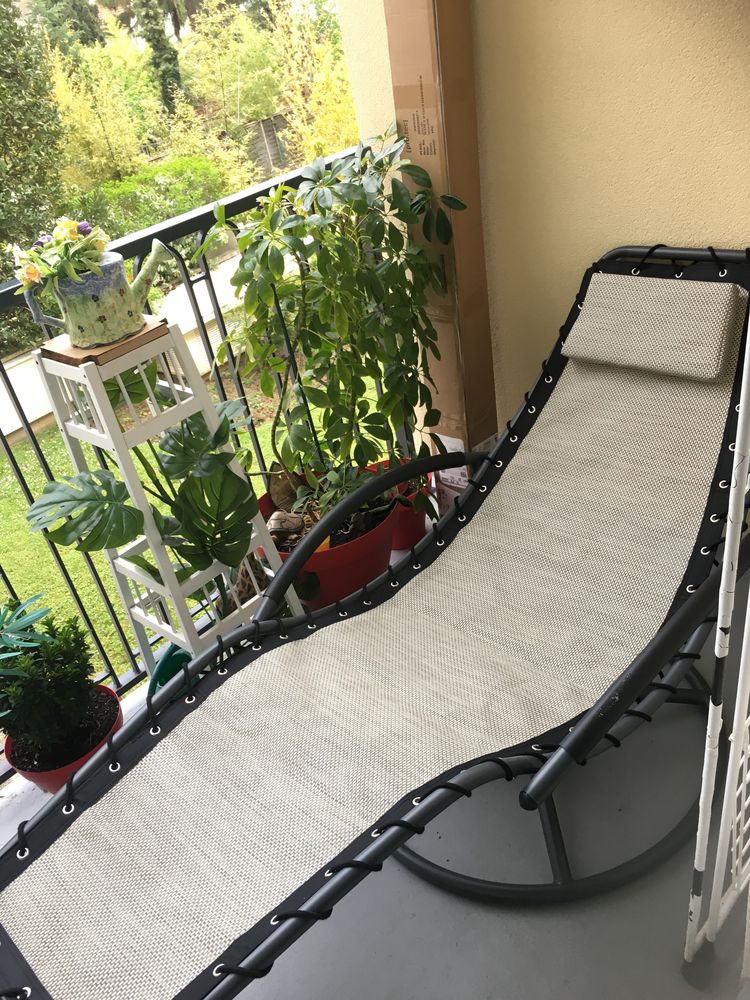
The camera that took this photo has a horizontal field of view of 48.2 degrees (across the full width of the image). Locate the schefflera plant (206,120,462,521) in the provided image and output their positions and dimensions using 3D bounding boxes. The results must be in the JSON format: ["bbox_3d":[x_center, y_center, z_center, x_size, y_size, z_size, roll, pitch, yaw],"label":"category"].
[{"bbox_3d":[-0.068,-0.347,2.030,0.510,0.884,0.646,18,43,39],"label":"schefflera plant"}]

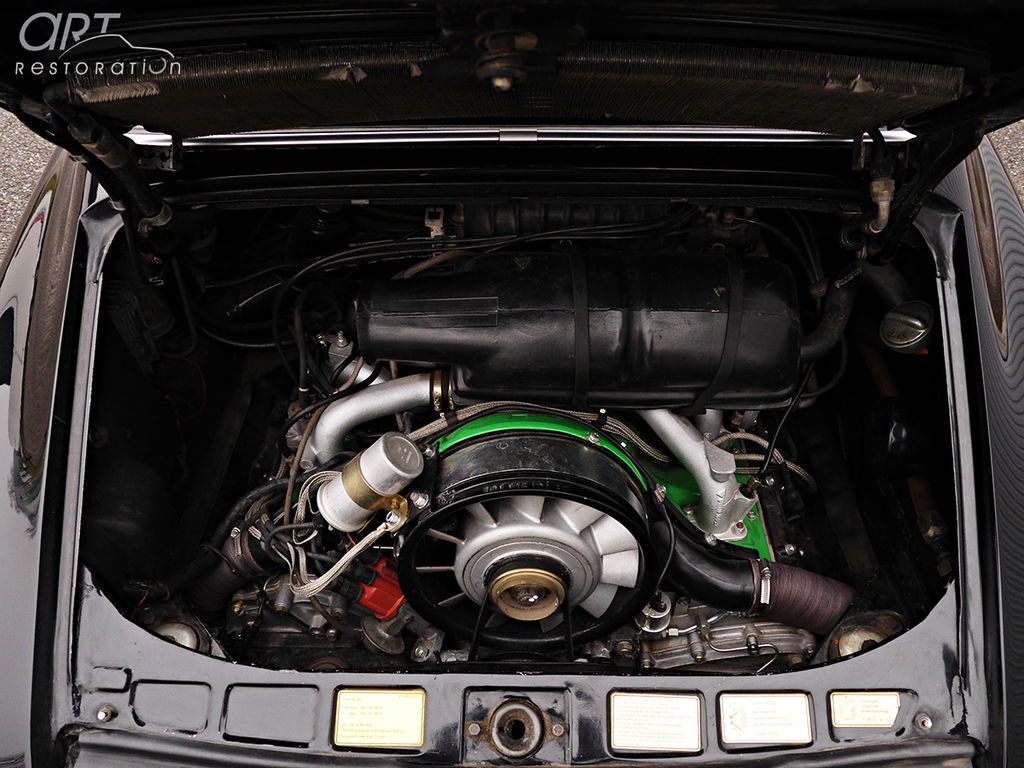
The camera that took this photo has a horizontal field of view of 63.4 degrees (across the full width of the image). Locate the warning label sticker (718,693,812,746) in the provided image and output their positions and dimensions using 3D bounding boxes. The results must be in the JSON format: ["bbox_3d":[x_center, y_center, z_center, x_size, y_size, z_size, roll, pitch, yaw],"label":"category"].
[{"bbox_3d":[0.248,0.327,0.810,0.086,0.002,0.045,0,75,0],"label":"warning label sticker"}]

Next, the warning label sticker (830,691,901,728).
[{"bbox_3d":[0.348,0.320,0.812,0.067,0.002,0.032,0,75,0],"label":"warning label sticker"}]

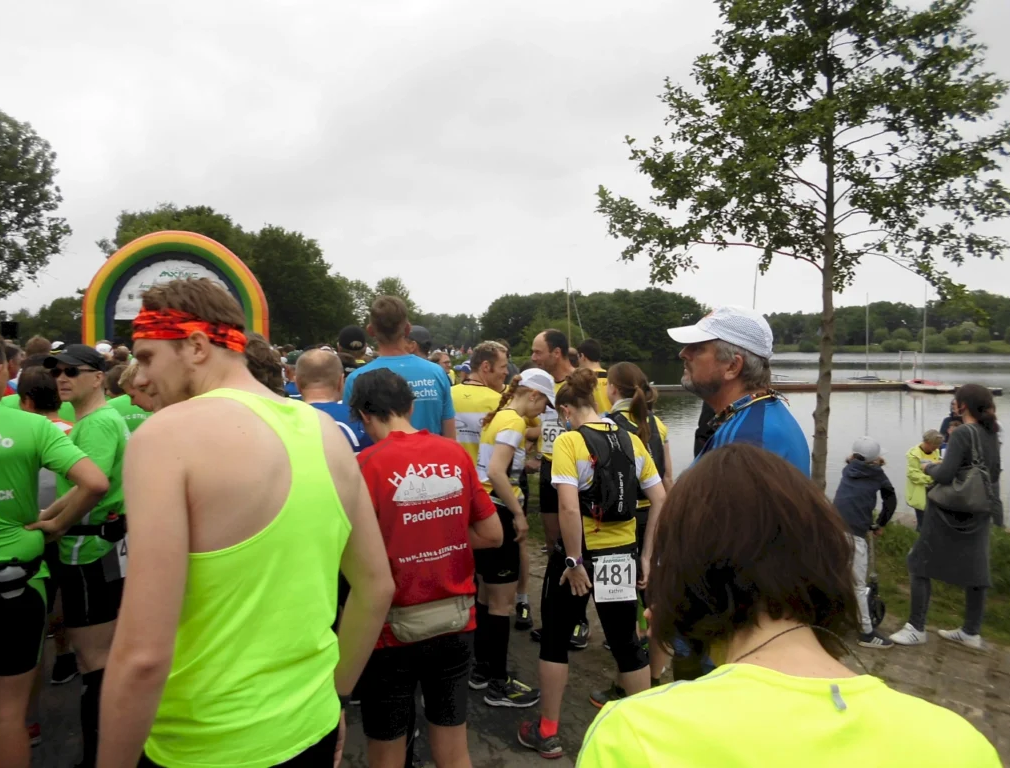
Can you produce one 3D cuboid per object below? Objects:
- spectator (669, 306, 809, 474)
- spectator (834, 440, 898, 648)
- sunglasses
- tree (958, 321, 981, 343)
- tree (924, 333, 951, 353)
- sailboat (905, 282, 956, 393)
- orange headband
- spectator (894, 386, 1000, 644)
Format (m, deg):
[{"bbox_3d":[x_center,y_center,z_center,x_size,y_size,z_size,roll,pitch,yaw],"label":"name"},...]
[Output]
[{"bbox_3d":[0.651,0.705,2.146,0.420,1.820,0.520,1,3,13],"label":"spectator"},{"bbox_3d":[2.260,0.990,4.900,0.460,1.340,0.480,3,4,43],"label":"spectator"},{"bbox_3d":[-1.746,-0.049,3.120,0.145,0.045,0.140,1,3,11],"label":"sunglasses"},{"bbox_3d":[108.500,-12.300,180.000,5.100,5.200,5.100,2,3,30],"label":"tree"},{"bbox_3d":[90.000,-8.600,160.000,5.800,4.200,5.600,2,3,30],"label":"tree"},{"bbox_3d":[25.389,-2.825,46.163,1.500,6.500,3.600,-1,3,-27],"label":"sailboat"},{"bbox_3d":[-0.615,-0.104,1.500,0.215,0.065,0.175,8,3,-12],"label":"orange headband"},{"bbox_3d":[2.812,0.844,4.962,0.600,1.670,0.500,2,3,31],"label":"spectator"}]

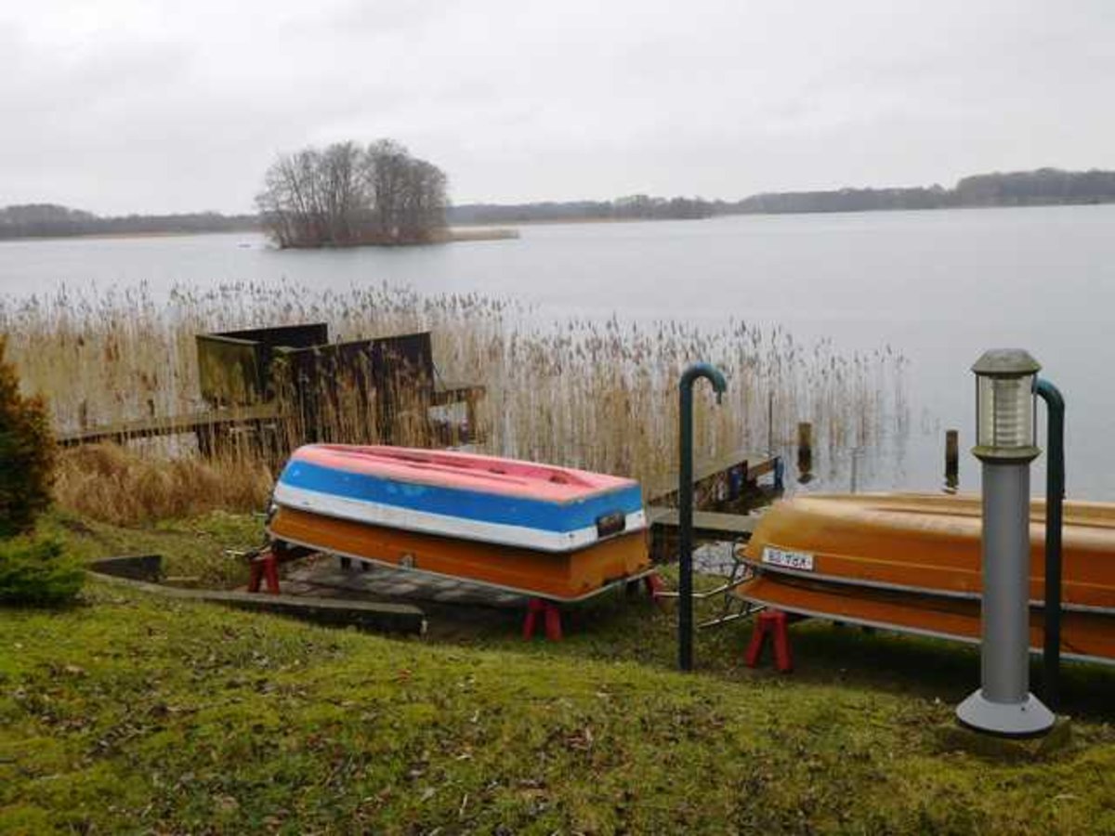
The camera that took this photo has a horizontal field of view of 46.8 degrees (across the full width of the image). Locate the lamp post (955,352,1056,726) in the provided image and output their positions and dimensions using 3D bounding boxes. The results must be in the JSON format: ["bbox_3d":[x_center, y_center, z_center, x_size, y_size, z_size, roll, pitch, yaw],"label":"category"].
[{"bbox_3d":[1.350,0.364,3.853,0.283,1.130,0.283,1,9,19],"label":"lamp post"}]

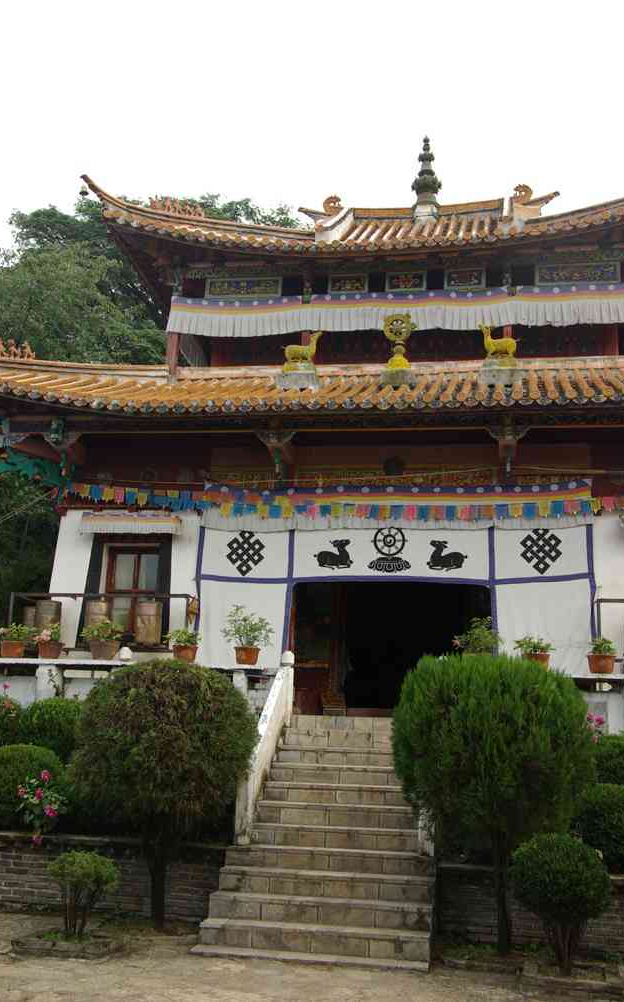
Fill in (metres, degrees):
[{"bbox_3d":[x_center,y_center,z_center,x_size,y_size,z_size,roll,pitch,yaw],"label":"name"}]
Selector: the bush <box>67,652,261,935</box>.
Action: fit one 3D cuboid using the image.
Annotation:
[{"bbox_3d":[-1.281,2.480,9.507,1.583,2.250,1.535,0,-13,11],"label":"bush"}]

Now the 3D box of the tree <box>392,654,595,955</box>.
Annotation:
[{"bbox_3d":[1.477,2.438,9.083,1.625,2.389,1.576,0,-13,11],"label":"tree"}]

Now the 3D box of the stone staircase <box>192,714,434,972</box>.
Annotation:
[{"bbox_3d":[0.263,3.058,10.692,1.916,2.035,3.449,0,-13,9],"label":"stone staircase"}]

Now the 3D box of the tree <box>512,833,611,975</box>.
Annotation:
[{"bbox_3d":[1.827,2.954,8.157,0.722,1.005,0.701,0,-13,11],"label":"tree"}]

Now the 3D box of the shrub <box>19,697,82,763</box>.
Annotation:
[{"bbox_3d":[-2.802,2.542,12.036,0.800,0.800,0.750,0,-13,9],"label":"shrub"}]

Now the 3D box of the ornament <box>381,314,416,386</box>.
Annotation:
[{"bbox_3d":[1.166,-2.033,14.995,0.460,1.026,0.380,0,-13,11],"label":"ornament"}]

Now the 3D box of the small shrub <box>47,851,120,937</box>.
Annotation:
[{"bbox_3d":[-1.985,3.405,9.656,0.653,0.707,0.630,0,-13,9],"label":"small shrub"}]

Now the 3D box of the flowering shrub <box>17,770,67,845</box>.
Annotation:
[{"bbox_3d":[-2.572,2.922,10.612,0.501,0.679,0.450,0,-13,9],"label":"flowering shrub"}]

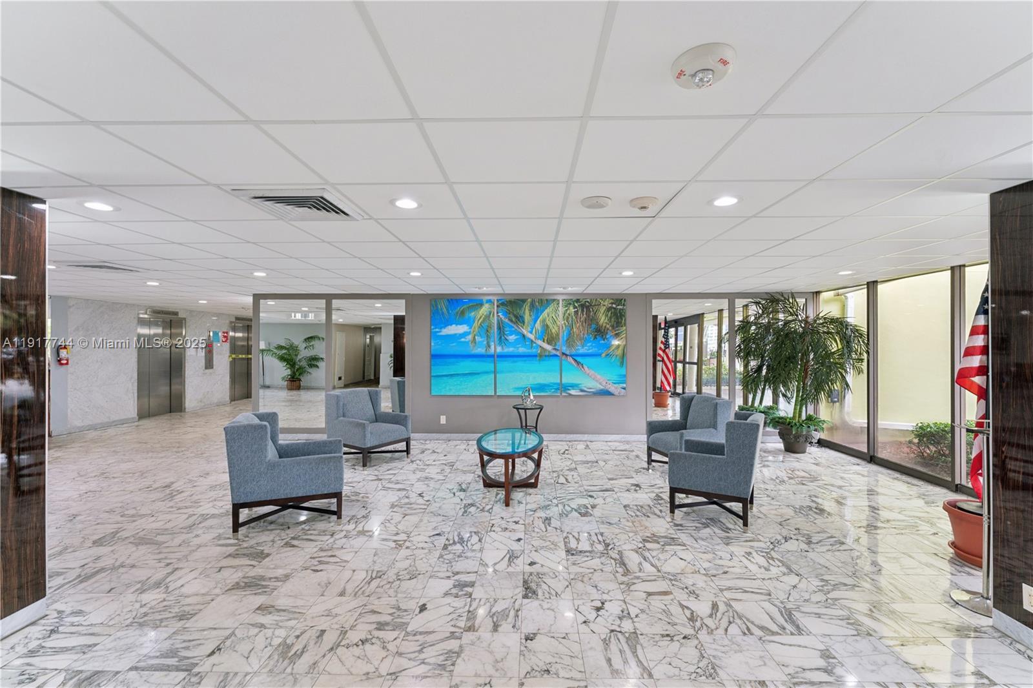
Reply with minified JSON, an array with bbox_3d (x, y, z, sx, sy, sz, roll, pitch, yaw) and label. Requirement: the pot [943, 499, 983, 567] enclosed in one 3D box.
[{"bbox_3d":[3.354,1.363,2.866,0.410,0.365,0.410,0,0,0],"label":"pot"}]

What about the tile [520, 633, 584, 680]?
[{"bbox_3d":[0.177,1.568,2.022,0.316,0.015,0.293,0,0,1],"label":"tile"}]

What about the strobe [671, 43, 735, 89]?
[{"bbox_3d":[0.544,-0.793,1.175,0.180,0.064,0.180,0,0,1],"label":"strobe"}]

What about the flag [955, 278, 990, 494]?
[{"bbox_3d":[3.620,0.290,3.090,0.440,1.830,0.320,0,0,0],"label":"flag"}]

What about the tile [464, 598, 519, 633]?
[{"bbox_3d":[-0.127,1.568,2.314,0.315,0.015,0.289,0,0,1],"label":"tile"}]

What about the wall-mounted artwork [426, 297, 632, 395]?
[{"bbox_3d":[0.195,0.056,6.460,3.150,1.560,0.040,0,0,0],"label":"wall-mounted artwork"}]

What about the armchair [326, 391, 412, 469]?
[{"bbox_3d":[-1.964,1.095,5.321,0.730,0.930,0.680,0,0,32],"label":"armchair"}]

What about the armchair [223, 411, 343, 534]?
[{"bbox_3d":[-2.018,1.094,3.628,0.820,0.920,0.680,0,0,-19],"label":"armchair"}]

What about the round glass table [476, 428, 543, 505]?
[{"bbox_3d":[-0.065,1.302,4.359,0.710,0.505,1.120,0,0,1],"label":"round glass table"}]

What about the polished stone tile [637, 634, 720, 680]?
[{"bbox_3d":[0.791,1.553,1.991,0.310,0.015,0.295,0,0,1],"label":"polished stone tile"}]

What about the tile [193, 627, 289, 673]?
[{"bbox_3d":[-1.374,1.556,2.040,0.310,0.015,0.295,0,0,1],"label":"tile"}]

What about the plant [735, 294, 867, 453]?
[{"bbox_3d":[4.040,0.430,5.800,1.450,2.250,1.250,0,0,0],"label":"plant"}]

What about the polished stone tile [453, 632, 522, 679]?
[{"bbox_3d":[-0.134,1.554,2.009,0.310,0.015,0.295,0,0,1],"label":"polished stone tile"}]

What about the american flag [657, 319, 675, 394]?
[{"bbox_3d":[3.662,0.267,9.850,0.460,1.800,0.340,0,0,1],"label":"american flag"}]

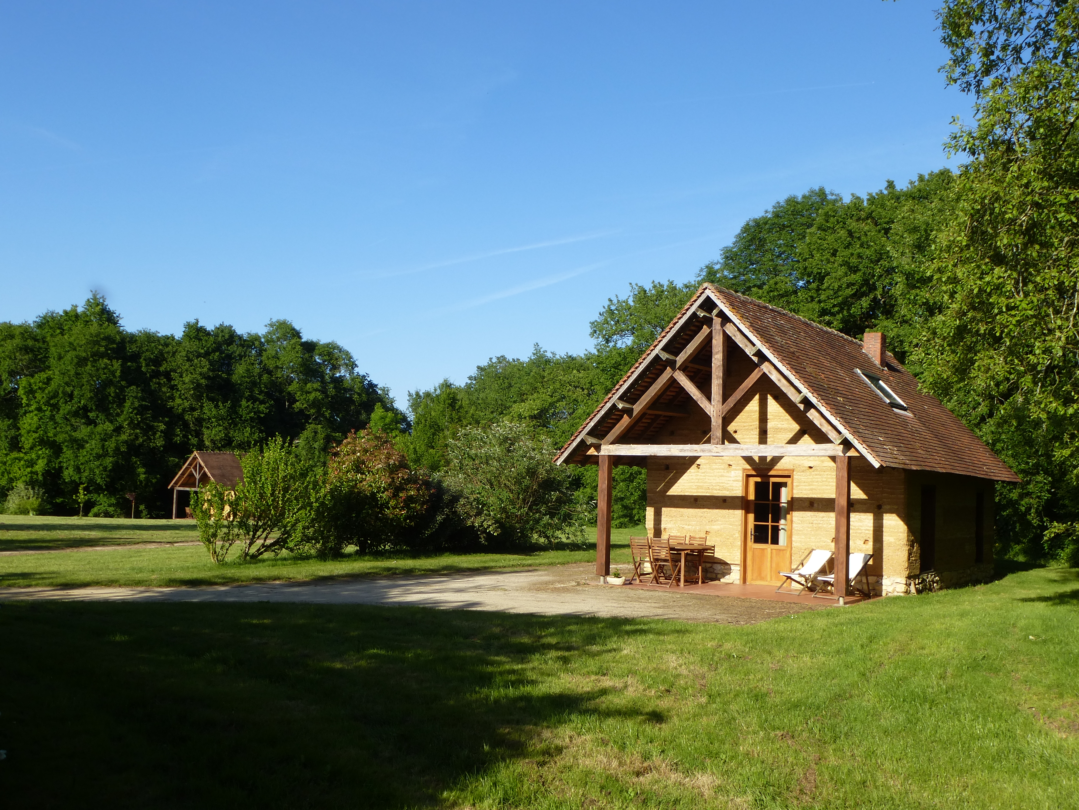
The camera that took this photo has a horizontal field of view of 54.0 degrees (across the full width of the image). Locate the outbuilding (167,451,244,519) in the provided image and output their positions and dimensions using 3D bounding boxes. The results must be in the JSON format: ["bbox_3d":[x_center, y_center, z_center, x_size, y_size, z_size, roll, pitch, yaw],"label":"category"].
[{"bbox_3d":[-23.954,6.572,85.277,5.600,5.300,10.200,-1,-5,27],"label":"outbuilding"}]

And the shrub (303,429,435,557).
[{"bbox_3d":[-4.131,2.124,25.904,3.170,3.080,3.200,2,-4,0],"label":"shrub"}]

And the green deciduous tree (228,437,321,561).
[{"bbox_3d":[-5.822,2.048,23.198,2.070,2.720,2.100,2,-4,0],"label":"green deciduous tree"}]

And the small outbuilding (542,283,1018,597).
[{"bbox_3d":[5.745,0.968,22.033,6.020,5.220,10.510,-1,-5,35],"label":"small outbuilding"}]

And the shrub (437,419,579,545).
[{"bbox_3d":[-0.757,2.303,30.712,4.130,3.660,3.900,2,-4,0],"label":"shrub"}]

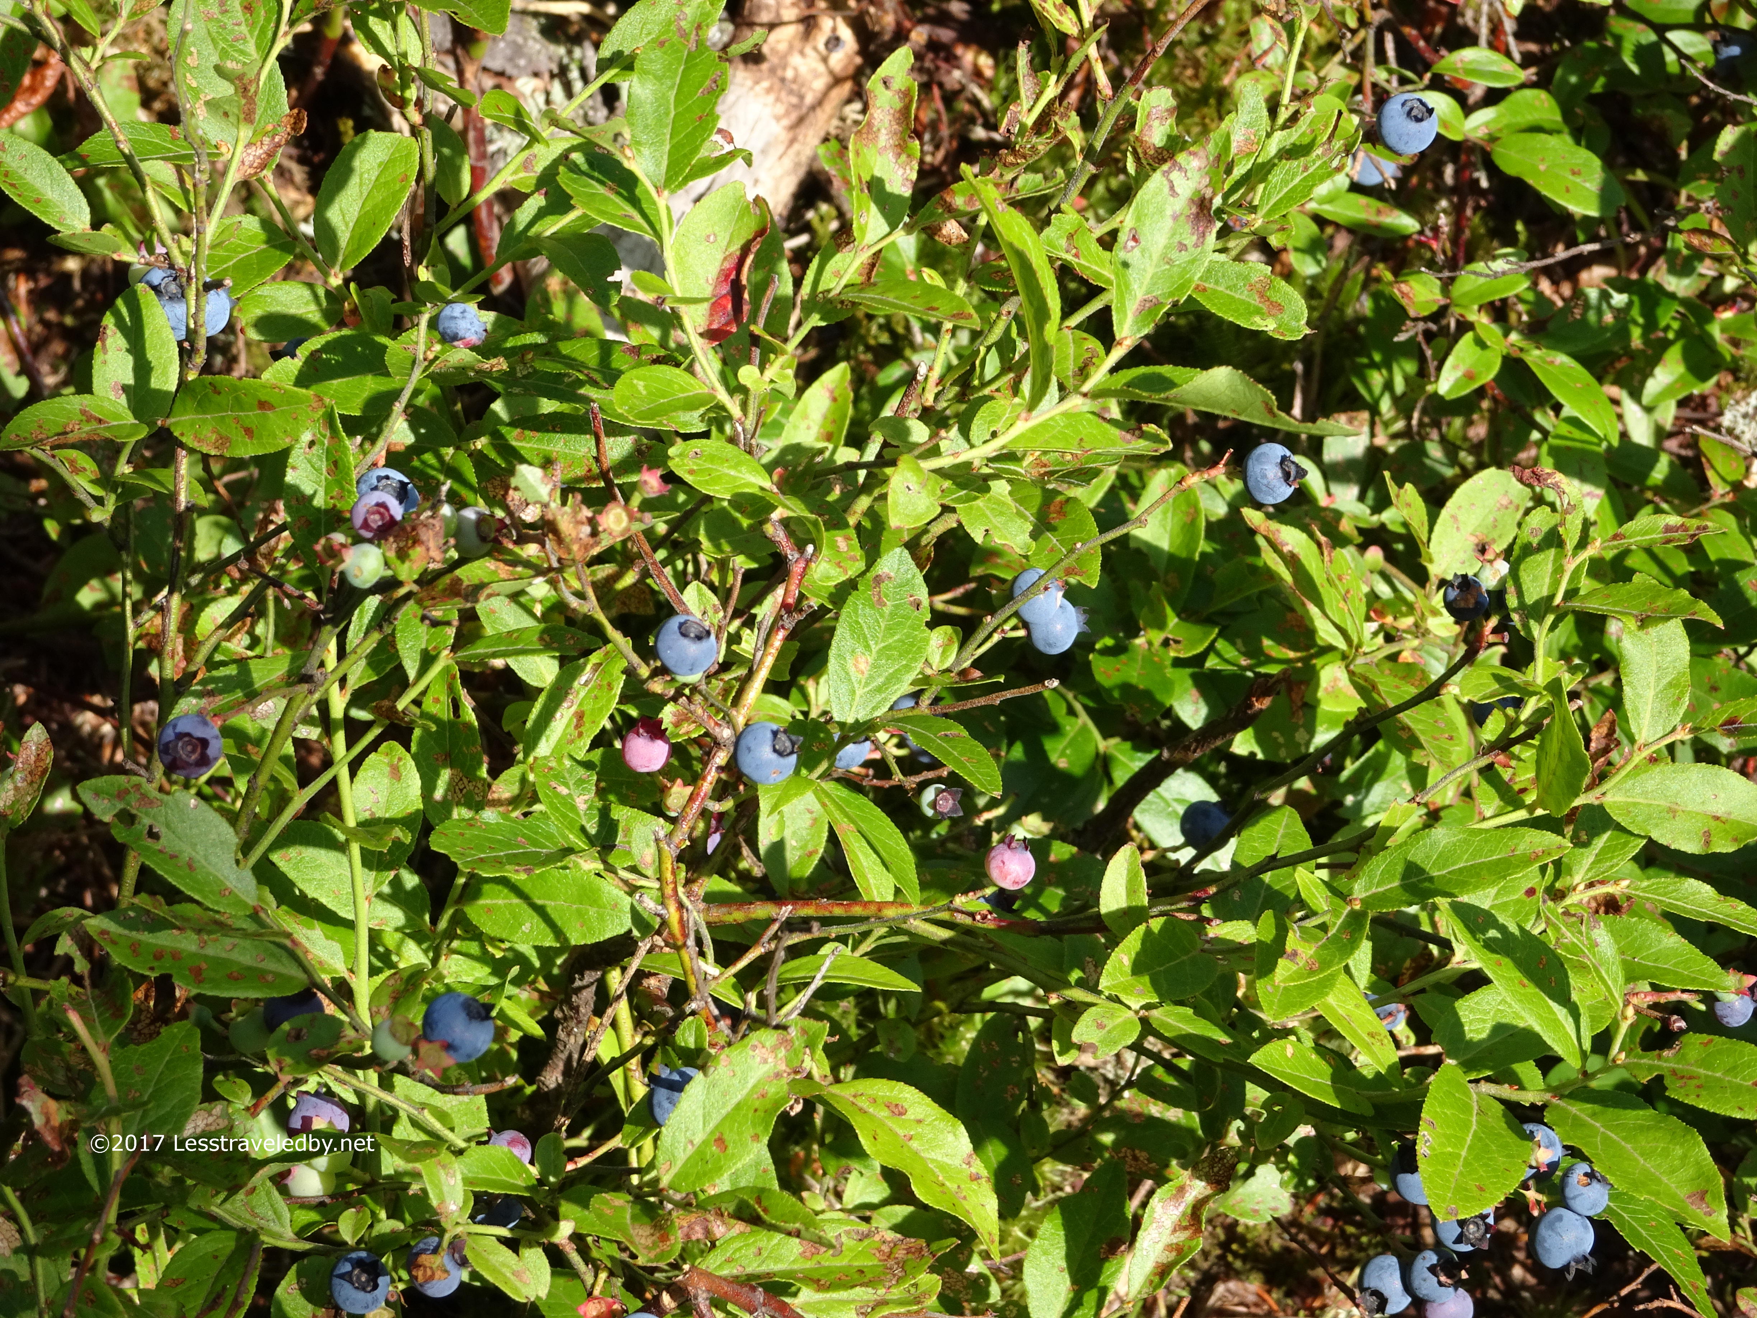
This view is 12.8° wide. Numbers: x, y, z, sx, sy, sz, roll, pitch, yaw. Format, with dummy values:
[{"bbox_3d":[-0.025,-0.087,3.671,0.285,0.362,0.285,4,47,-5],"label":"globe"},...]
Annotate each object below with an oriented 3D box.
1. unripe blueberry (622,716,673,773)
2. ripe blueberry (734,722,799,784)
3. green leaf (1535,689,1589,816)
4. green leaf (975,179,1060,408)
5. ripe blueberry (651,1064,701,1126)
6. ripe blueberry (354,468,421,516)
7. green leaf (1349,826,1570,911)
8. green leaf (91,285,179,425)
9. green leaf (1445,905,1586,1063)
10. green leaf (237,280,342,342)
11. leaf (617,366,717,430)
[{"bbox_3d":[-0.034,0.013,1.154,0.007,0.008,0.007,8,24,-4],"label":"unripe blueberry"},{"bbox_3d":[-0.017,0.014,1.180,0.009,0.009,0.009,-16,-11,42],"label":"ripe blueberry"},{"bbox_3d":[0.104,0.014,1.190,0.009,0.004,0.021,13,75,-15],"label":"green leaf"},{"bbox_3d":[0.022,-0.057,1.210,0.007,0.037,0.011,-16,-8,27],"label":"green leaf"},{"bbox_3d":[-0.028,0.062,1.110,0.009,0.008,0.009,-24,36,19],"label":"ripe blueberry"},{"bbox_3d":[-0.070,-0.023,1.120,0.009,0.009,0.008,3,-7,-24],"label":"ripe blueberry"},{"bbox_3d":[0.087,0.031,1.170,0.035,0.004,0.013,-15,48,-18],"label":"green leaf"},{"bbox_3d":[-0.112,-0.046,1.183,0.013,0.004,0.022,-9,73,-6],"label":"green leaf"},{"bbox_3d":[0.095,0.049,1.170,0.012,0.005,0.032,-35,84,-39],"label":"green leaf"},{"bbox_3d":[-0.089,-0.053,1.186,0.018,0.004,0.010,-3,58,-14],"label":"green leaf"},{"bbox_3d":[-0.030,-0.037,1.120,0.015,0.003,0.010,-6,59,-12],"label":"leaf"}]

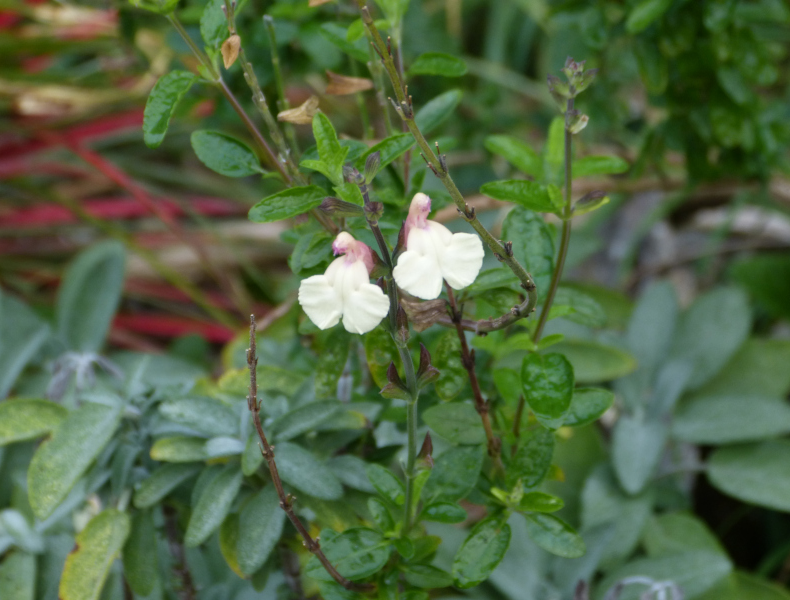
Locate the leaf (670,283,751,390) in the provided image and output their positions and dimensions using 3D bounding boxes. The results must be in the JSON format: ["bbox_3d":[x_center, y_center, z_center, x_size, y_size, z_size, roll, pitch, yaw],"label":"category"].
[{"bbox_3d":[0.104,0.015,1.200,0.023,0.006,0.047,23,65,19],"label":"leaf"}]

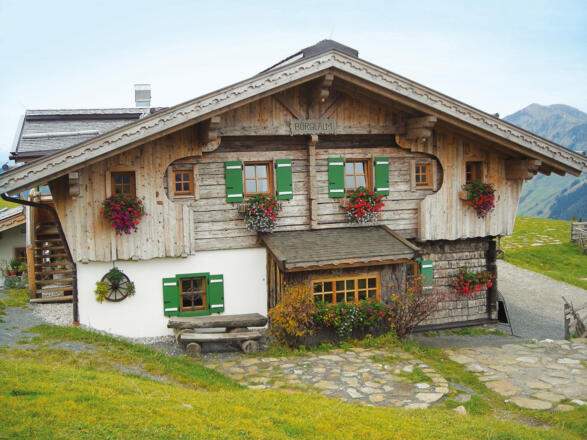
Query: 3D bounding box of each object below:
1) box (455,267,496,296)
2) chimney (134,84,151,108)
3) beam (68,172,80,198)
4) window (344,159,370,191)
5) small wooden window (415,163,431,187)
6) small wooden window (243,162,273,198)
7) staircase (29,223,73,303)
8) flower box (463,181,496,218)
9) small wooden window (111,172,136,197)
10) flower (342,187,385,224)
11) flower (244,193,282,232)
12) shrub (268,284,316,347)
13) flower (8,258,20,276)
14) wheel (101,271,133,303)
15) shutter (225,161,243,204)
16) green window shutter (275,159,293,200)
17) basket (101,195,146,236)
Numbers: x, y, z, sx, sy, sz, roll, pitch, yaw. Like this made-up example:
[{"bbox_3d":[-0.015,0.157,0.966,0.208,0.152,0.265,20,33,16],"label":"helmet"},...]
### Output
[{"bbox_3d":[4.644,1.571,16.463,1.050,0.736,0.360,-3,5,-18],"label":"box"},{"bbox_3d":[-5.497,-4.505,23.500,0.540,0.900,0.540,-3,5,-18],"label":"chimney"},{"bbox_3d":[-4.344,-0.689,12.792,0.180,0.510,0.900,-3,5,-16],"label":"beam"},{"bbox_3d":[1.559,-1.080,15.518,0.721,0.786,0.120,-3,5,-18],"label":"window"},{"bbox_3d":[3.224,-1.113,16.006,0.439,0.591,0.120,-3,5,-16],"label":"small wooden window"},{"bbox_3d":[-0.852,-0.984,15.930,0.730,0.900,0.130,-3,6,-18],"label":"small wooden window"},{"bbox_3d":[-6.244,0.990,16.982,1.150,1.850,2.700,-3,5,-18],"label":"staircase"},{"bbox_3d":[4.618,-0.510,16.040,0.880,0.900,0.360,-3,5,-18],"label":"flower box"},{"bbox_3d":[-3.895,-0.813,14.810,0.550,0.620,0.120,-3,6,-18],"label":"small wooden window"},{"bbox_3d":[1.671,-0.339,15.323,0.950,0.848,0.360,-3,5,-18],"label":"flower"},{"bbox_3d":[-0.725,-0.145,14.677,0.825,0.779,0.400,-3,5,-16],"label":"flower"},{"bbox_3d":[0.005,2.174,14.615,1.020,1.330,0.970,-1,5,0],"label":"shrub"},{"bbox_3d":[-8.747,1.489,20.200,0.380,0.570,0.380,-3,6,-18],"label":"flower"},{"bbox_3d":[-3.854,1.442,13.997,0.660,0.670,0.100,-3,5,-16],"label":"wheel"},{"bbox_3d":[-1.442,-0.920,15.666,0.440,1.000,0.060,-3,6,-18],"label":"shutter"},{"bbox_3d":[-0.209,-0.927,14.877,0.418,0.951,0.050,-3,5,-18],"label":"green window shutter"},{"bbox_3d":[-3.839,-0.106,14.594,0.970,0.880,0.480,-3,6,-18],"label":"basket"}]

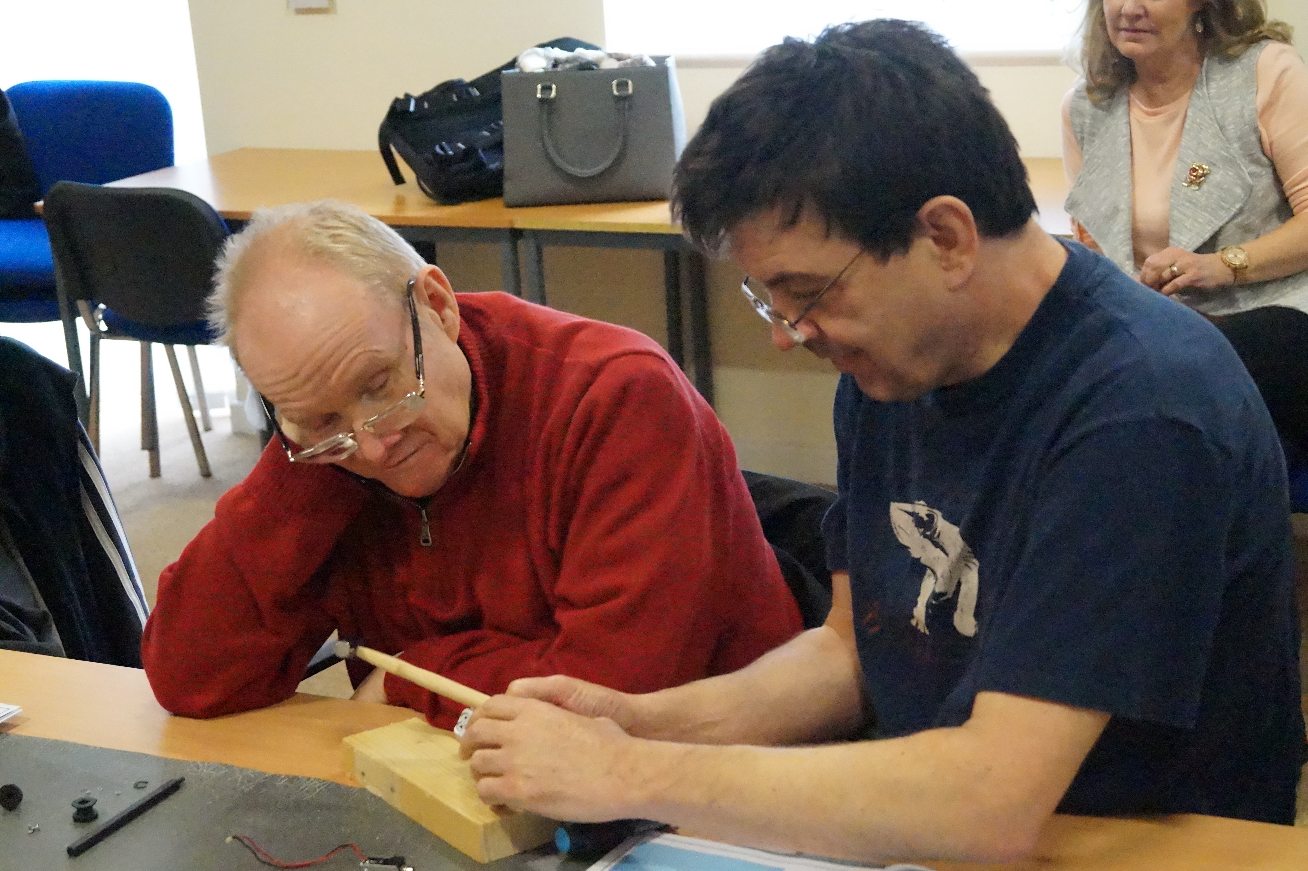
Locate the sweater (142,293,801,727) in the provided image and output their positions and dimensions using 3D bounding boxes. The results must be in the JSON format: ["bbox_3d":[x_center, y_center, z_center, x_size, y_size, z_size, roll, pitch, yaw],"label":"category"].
[{"bbox_3d":[-0.114,0.158,1.917,0.550,0.530,0.500,4,17,27],"label":"sweater"}]

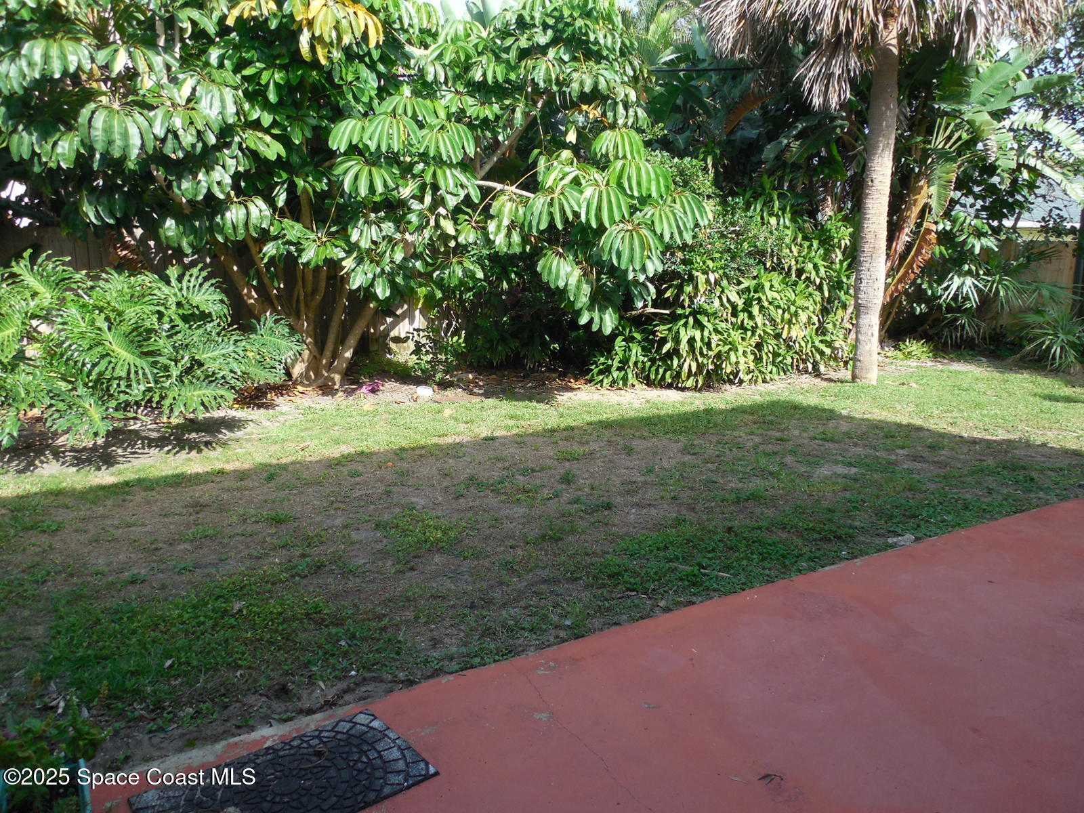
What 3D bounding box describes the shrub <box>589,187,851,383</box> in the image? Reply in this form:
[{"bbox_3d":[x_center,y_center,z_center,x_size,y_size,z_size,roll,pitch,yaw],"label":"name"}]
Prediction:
[{"bbox_3d":[2.330,-1.554,10.389,3.150,2.420,1.900,-3,11,-15],"label":"shrub"}]

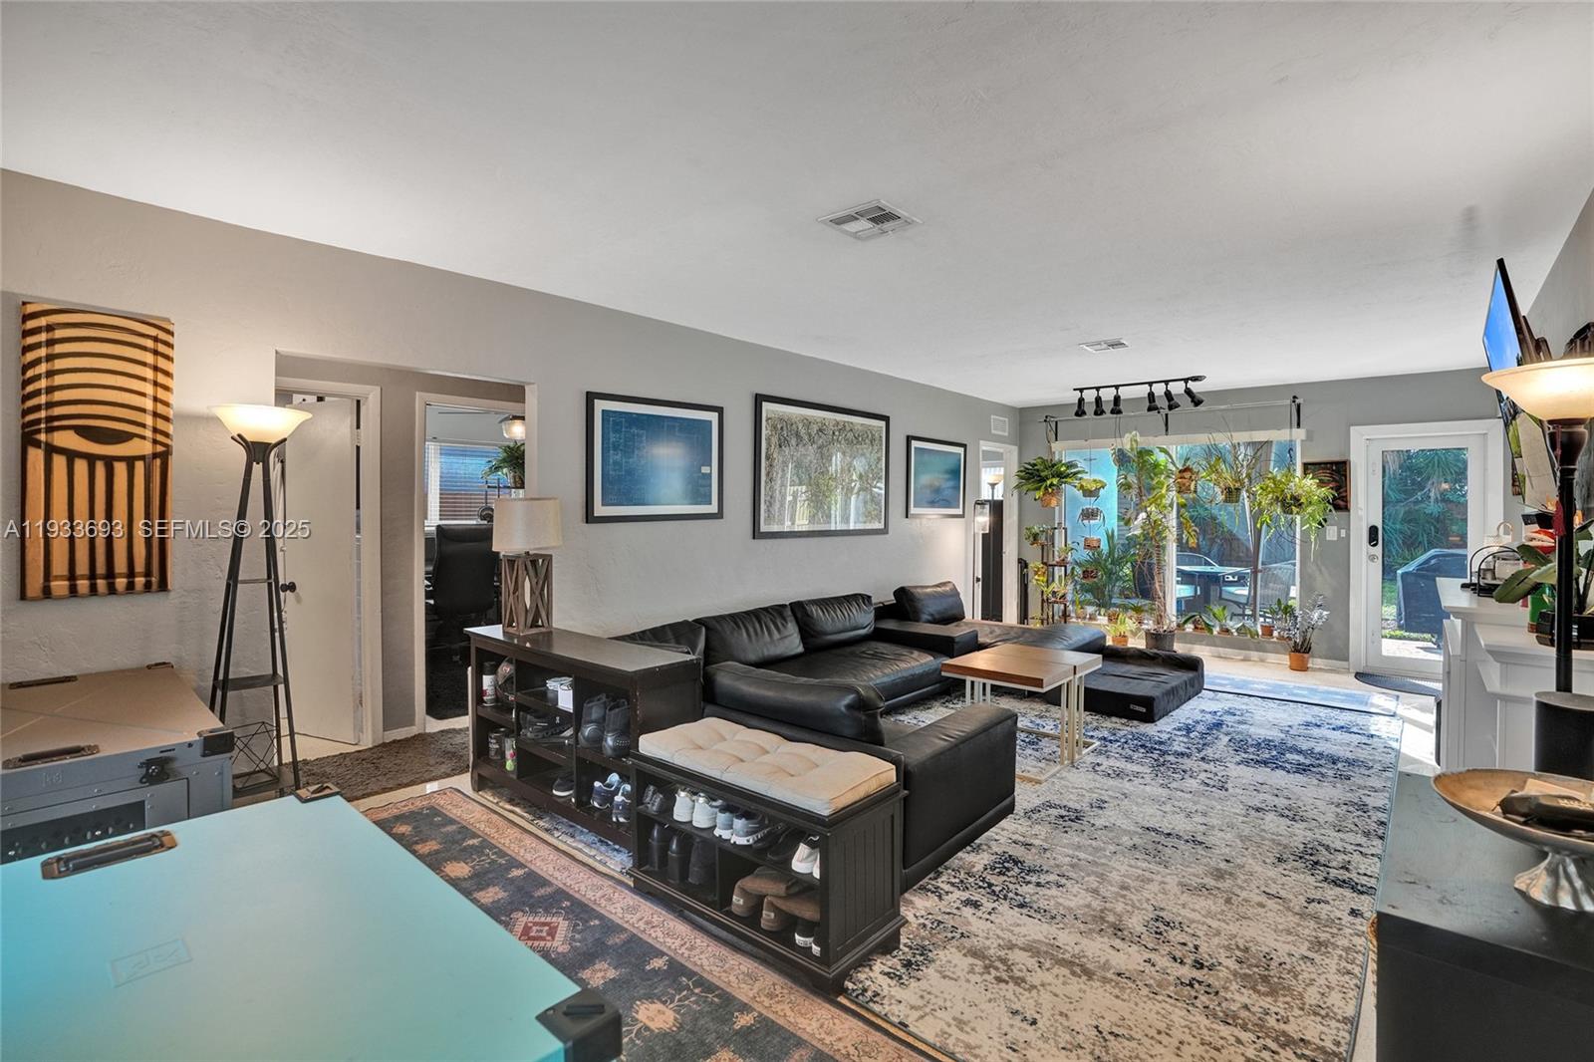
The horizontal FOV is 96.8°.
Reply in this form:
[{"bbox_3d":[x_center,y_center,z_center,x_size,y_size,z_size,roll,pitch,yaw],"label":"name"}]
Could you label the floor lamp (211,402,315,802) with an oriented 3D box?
[{"bbox_3d":[-2.091,0.408,2.780,0.420,1.766,0.420,1,2,43],"label":"floor lamp"}]

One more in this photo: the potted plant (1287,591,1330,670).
[{"bbox_3d":[4.416,0.870,6.110,0.365,0.666,0.340,1,2,41],"label":"potted plant"}]

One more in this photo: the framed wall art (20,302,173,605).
[{"bbox_3d":[-2.593,-0.284,2.637,0.030,1.053,0.399,1,2,43],"label":"framed wall art"}]

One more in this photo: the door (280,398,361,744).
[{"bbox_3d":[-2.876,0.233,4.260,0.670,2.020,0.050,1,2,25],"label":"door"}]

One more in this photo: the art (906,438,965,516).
[{"bbox_3d":[1.353,-0.486,6.696,0.035,0.735,1.062,1,2,42],"label":"art"}]

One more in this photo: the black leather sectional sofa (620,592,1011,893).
[{"bbox_3d":[0.475,0.868,4.163,2.078,0.760,2.730,1,2,42],"label":"black leather sectional sofa"}]

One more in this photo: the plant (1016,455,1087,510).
[{"bbox_3d":[2.677,-0.518,7.464,0.743,0.564,0.660,1,2,41],"label":"plant"}]

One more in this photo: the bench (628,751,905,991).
[{"bbox_3d":[-0.134,1.003,2.394,0.930,0.584,0.373,1,2,41],"label":"bench"}]

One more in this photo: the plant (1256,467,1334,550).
[{"bbox_3d":[4.252,-0.191,6.046,0.643,0.701,0.600,1,2,41],"label":"plant"}]

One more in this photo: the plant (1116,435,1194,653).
[{"bbox_3d":[3.464,0.130,6.877,0.728,2.169,0.660,1,2,41],"label":"plant"}]

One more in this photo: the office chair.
[{"bbox_3d":[-3.080,0.563,6.573,0.660,1.223,0.680,-1,2,-35],"label":"office chair"}]

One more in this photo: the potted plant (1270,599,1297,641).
[{"bbox_3d":[4.376,0.791,6.365,0.223,0.375,0.200,1,2,41],"label":"potted plant"}]

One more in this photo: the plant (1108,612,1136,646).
[{"bbox_3d":[3.160,0.988,6.899,0.290,0.370,0.290,1,2,42],"label":"plant"}]

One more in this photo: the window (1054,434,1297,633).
[{"bbox_3d":[3.648,-0.008,6.981,2.159,1.711,0.130,1,2,42],"label":"window"}]

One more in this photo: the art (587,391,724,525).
[{"bbox_3d":[-0.818,-0.426,4.297,0.035,0.733,1.012,1,2,42],"label":"art"}]

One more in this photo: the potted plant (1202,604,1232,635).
[{"bbox_3d":[3.972,0.831,6.704,0.260,0.290,0.250,1,2,42],"label":"potted plant"}]

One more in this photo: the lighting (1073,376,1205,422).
[{"bbox_3d":[3.109,-1.209,6.478,1.120,0.280,0.180,1,2,39],"label":"lighting"}]

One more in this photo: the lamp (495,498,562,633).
[{"bbox_3d":[-1.324,0.162,3.501,0.310,0.667,0.300,1,2,42],"label":"lamp"}]

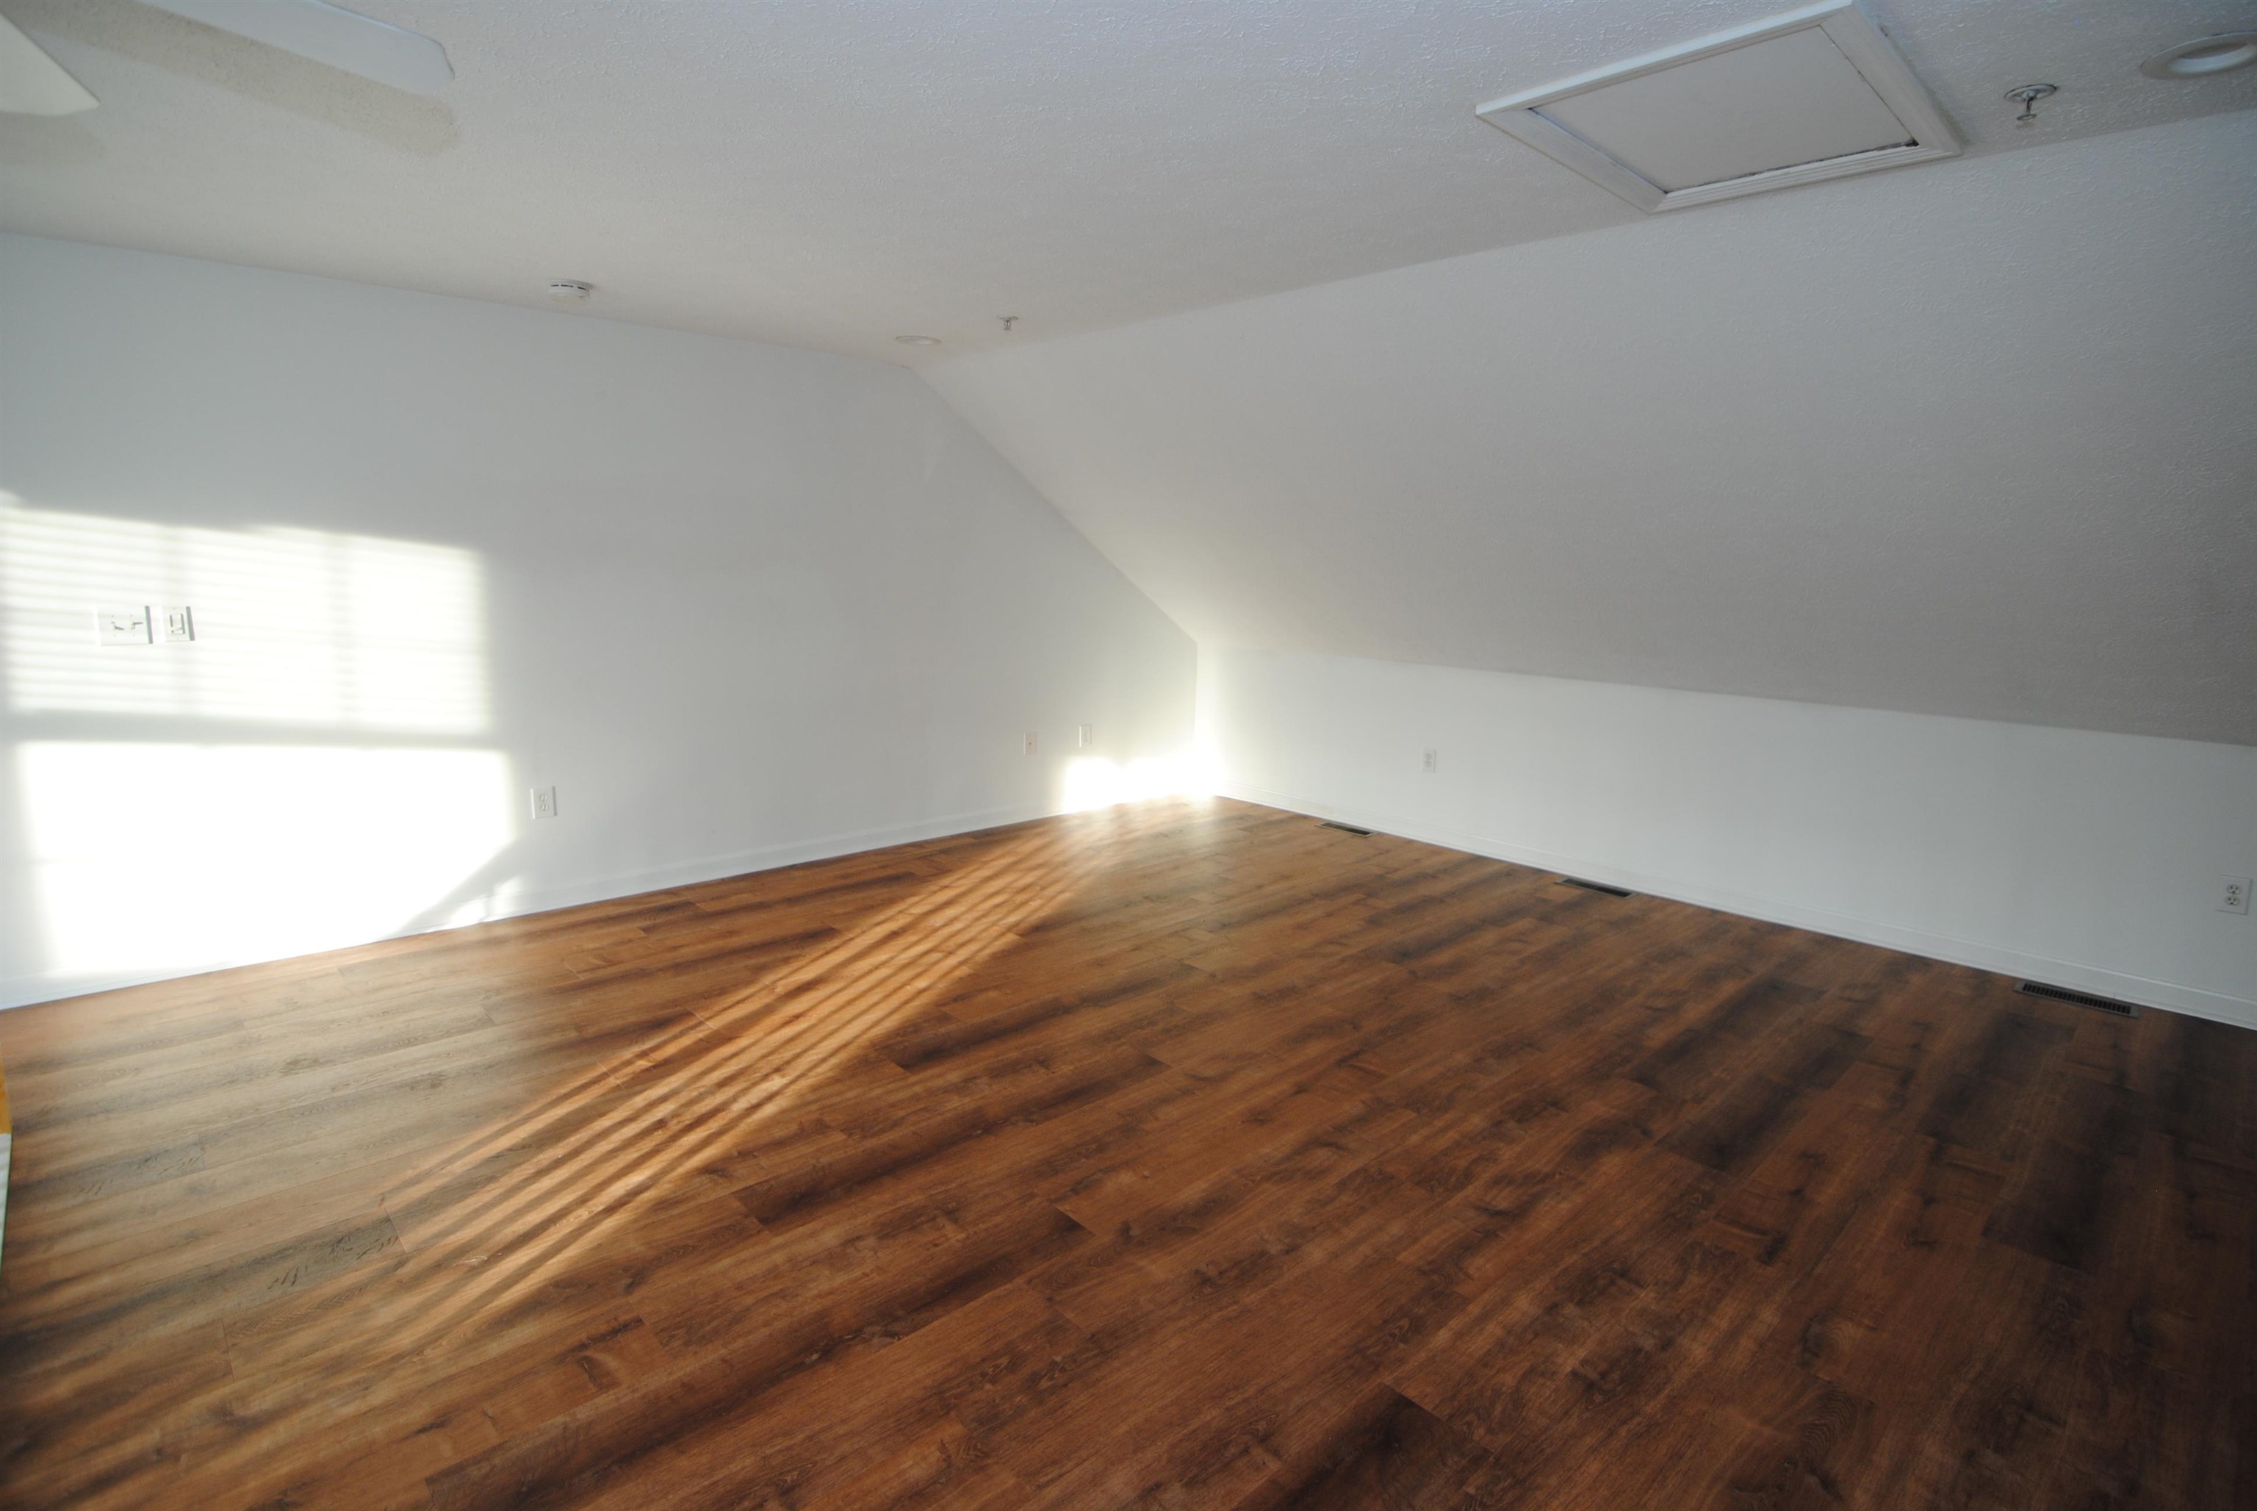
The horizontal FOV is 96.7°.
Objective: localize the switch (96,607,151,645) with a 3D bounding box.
[{"bbox_3d":[-3.253,-0.419,3.250,0.123,0.122,0.020,-8,13,-43],"label":"switch"}]

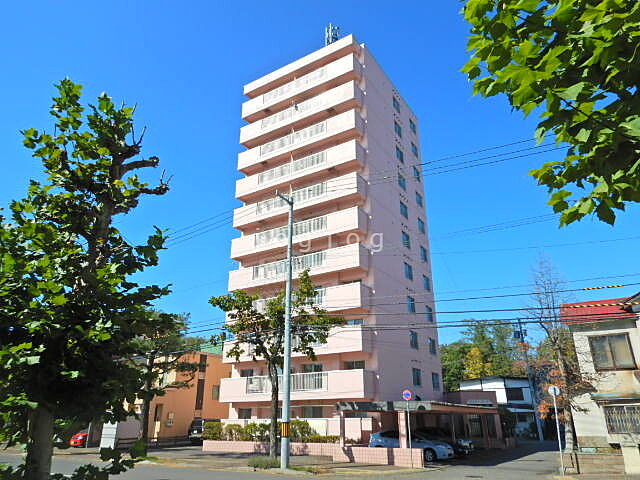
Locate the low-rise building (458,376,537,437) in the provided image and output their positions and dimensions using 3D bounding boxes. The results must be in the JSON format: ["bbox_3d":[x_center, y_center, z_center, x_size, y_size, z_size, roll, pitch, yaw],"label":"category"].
[{"bbox_3d":[19.514,17.501,46.363,7.170,5.660,7.000,-13,-25,30],"label":"low-rise building"}]

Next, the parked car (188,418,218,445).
[{"bbox_3d":[-8.663,15.991,37.091,1.680,1.780,4.300,-13,-25,30],"label":"parked car"}]

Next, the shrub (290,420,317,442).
[{"bbox_3d":[-1.068,11.600,26.764,1.690,1.320,1.300,-9,-23,23],"label":"shrub"}]

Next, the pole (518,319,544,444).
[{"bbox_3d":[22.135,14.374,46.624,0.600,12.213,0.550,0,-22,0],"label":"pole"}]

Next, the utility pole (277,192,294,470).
[{"bbox_3d":[-1.661,3.445,20.157,0.400,12.480,1.200,-13,-25,31],"label":"utility pole"}]

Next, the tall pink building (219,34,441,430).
[{"bbox_3d":[1.587,0.890,39.227,11.760,31.100,14.210,-13,-25,31],"label":"tall pink building"}]

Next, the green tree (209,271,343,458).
[{"bbox_3d":[-2.497,6.374,23.680,7.250,9.920,6.720,0,-21,0],"label":"green tree"}]

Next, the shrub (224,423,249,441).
[{"bbox_3d":[-5.387,12.408,28.559,1.650,1.160,1.300,-9,-23,23],"label":"shrub"}]

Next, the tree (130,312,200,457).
[{"bbox_3d":[-9.563,8.195,25.764,4.850,8.040,4.610,0,-21,0],"label":"tree"}]

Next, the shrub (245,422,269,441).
[{"bbox_3d":[-4.140,12.530,28.911,1.350,1.120,1.050,-13,-25,30],"label":"shrub"}]

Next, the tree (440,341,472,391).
[{"bbox_3d":[16.548,17.658,53.264,4.600,11.051,4.600,0,-22,0],"label":"tree"}]

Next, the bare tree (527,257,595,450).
[{"bbox_3d":[11.334,5.061,21.142,2.800,9.077,2.700,0,-22,0],"label":"bare tree"}]

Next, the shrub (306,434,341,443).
[{"bbox_3d":[0.189,11.710,25.990,2.180,0.530,0.800,-9,-23,23],"label":"shrub"}]

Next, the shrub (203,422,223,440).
[{"bbox_3d":[-7.387,13.191,30.476,1.200,1.150,1.000,-13,-25,30],"label":"shrub"}]

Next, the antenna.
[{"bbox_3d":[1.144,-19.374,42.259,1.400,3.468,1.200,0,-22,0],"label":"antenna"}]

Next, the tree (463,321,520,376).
[{"bbox_3d":[21.001,16.350,53.953,7.800,13.060,7.200,-8,-23,19],"label":"tree"}]

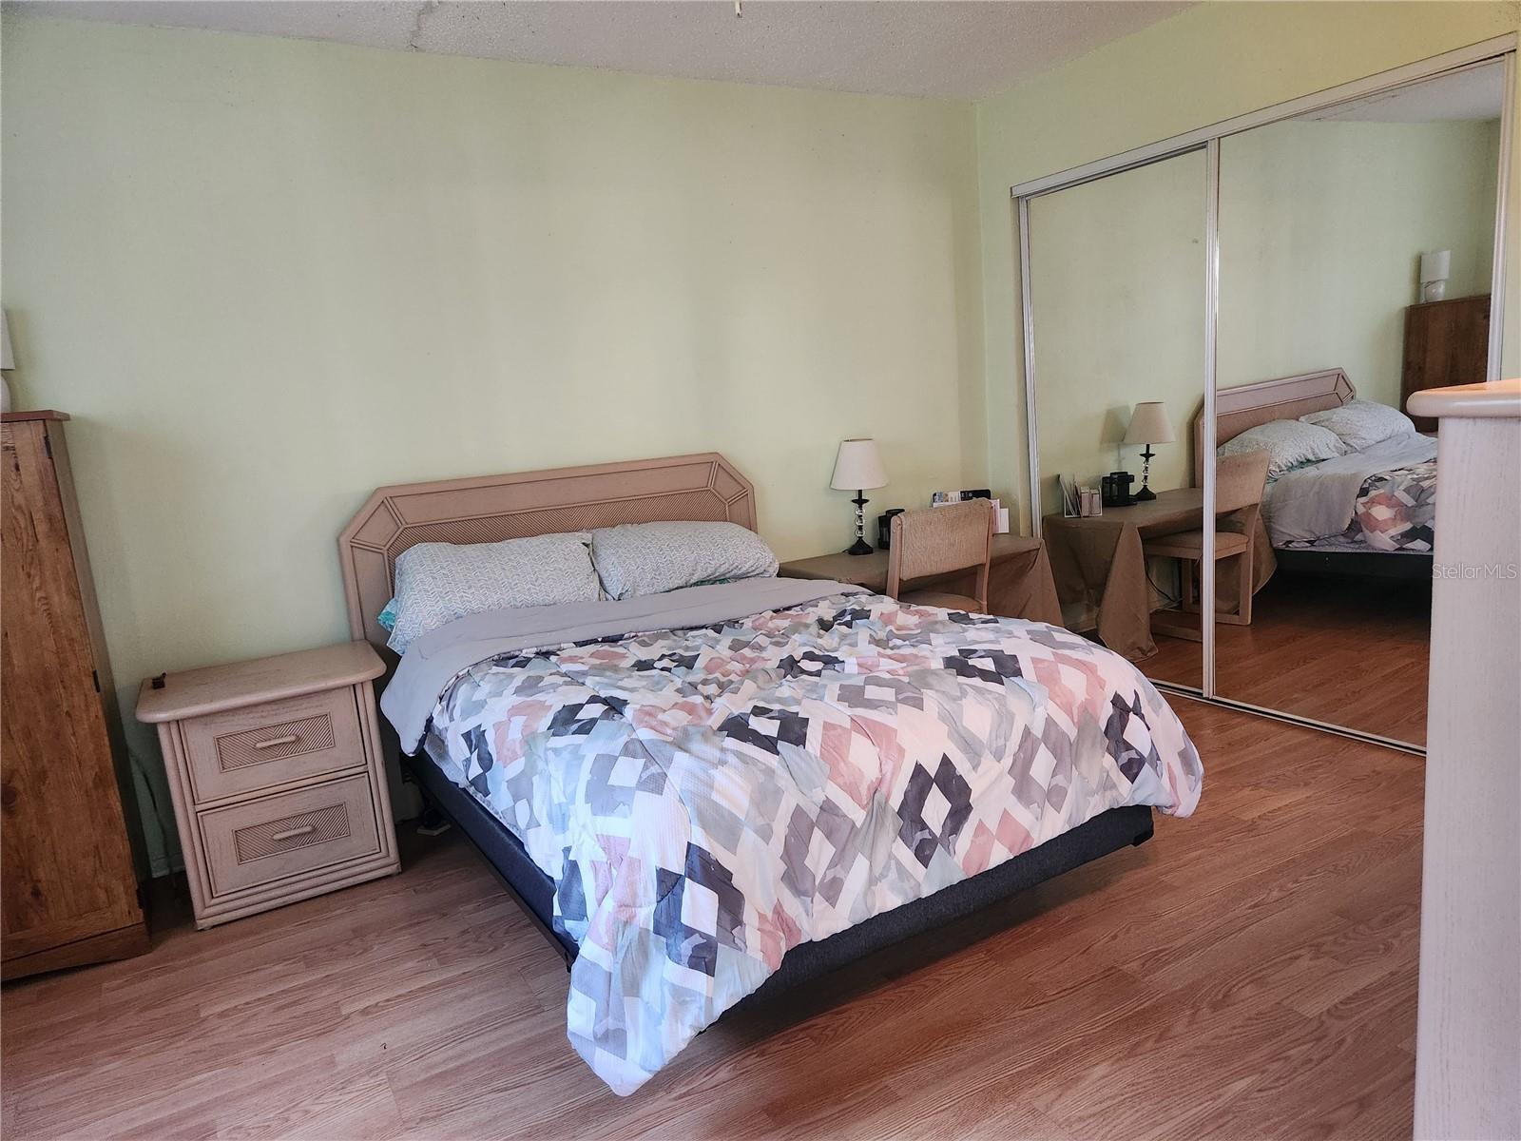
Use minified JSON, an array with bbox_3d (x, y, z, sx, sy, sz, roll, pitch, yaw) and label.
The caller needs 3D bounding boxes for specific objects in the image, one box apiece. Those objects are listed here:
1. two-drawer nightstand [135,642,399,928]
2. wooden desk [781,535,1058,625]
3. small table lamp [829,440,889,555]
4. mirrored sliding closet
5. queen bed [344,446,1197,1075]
[{"bbox_3d":[-1.357,0.584,2.865,0.598,0.606,0.438,-10,11,-28],"label":"two-drawer nightstand"},{"bbox_3d":[0.651,0.209,4.206,1.076,0.558,0.548,-10,11,-28],"label":"wooden desk"},{"bbox_3d":[0.414,-0.303,4.205,0.239,0.481,0.239,-4,10,1],"label":"small table lamp"},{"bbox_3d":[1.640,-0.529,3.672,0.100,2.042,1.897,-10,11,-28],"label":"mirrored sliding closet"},{"bbox_3d":[-0.129,0.252,2.929,1.703,1.044,2.022,-10,12,-28],"label":"queen bed"}]

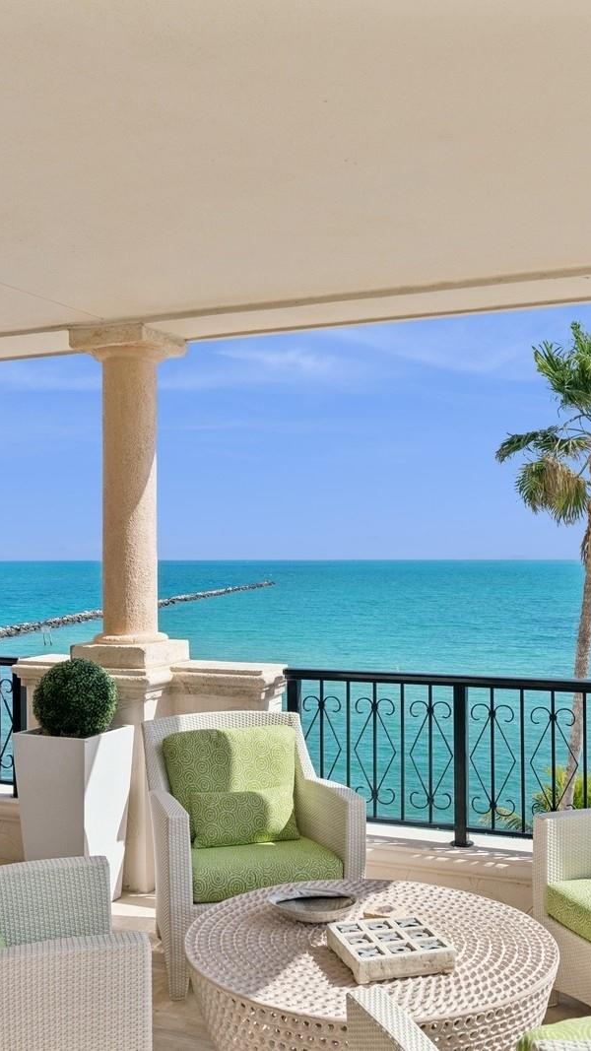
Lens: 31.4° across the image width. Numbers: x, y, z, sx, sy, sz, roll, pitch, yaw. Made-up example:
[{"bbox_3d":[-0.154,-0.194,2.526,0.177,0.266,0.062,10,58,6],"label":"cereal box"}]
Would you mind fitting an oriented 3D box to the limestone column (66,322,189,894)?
[{"bbox_3d":[-0.816,0.400,5.196,0.442,2.702,0.442,0,-1,23],"label":"limestone column"}]

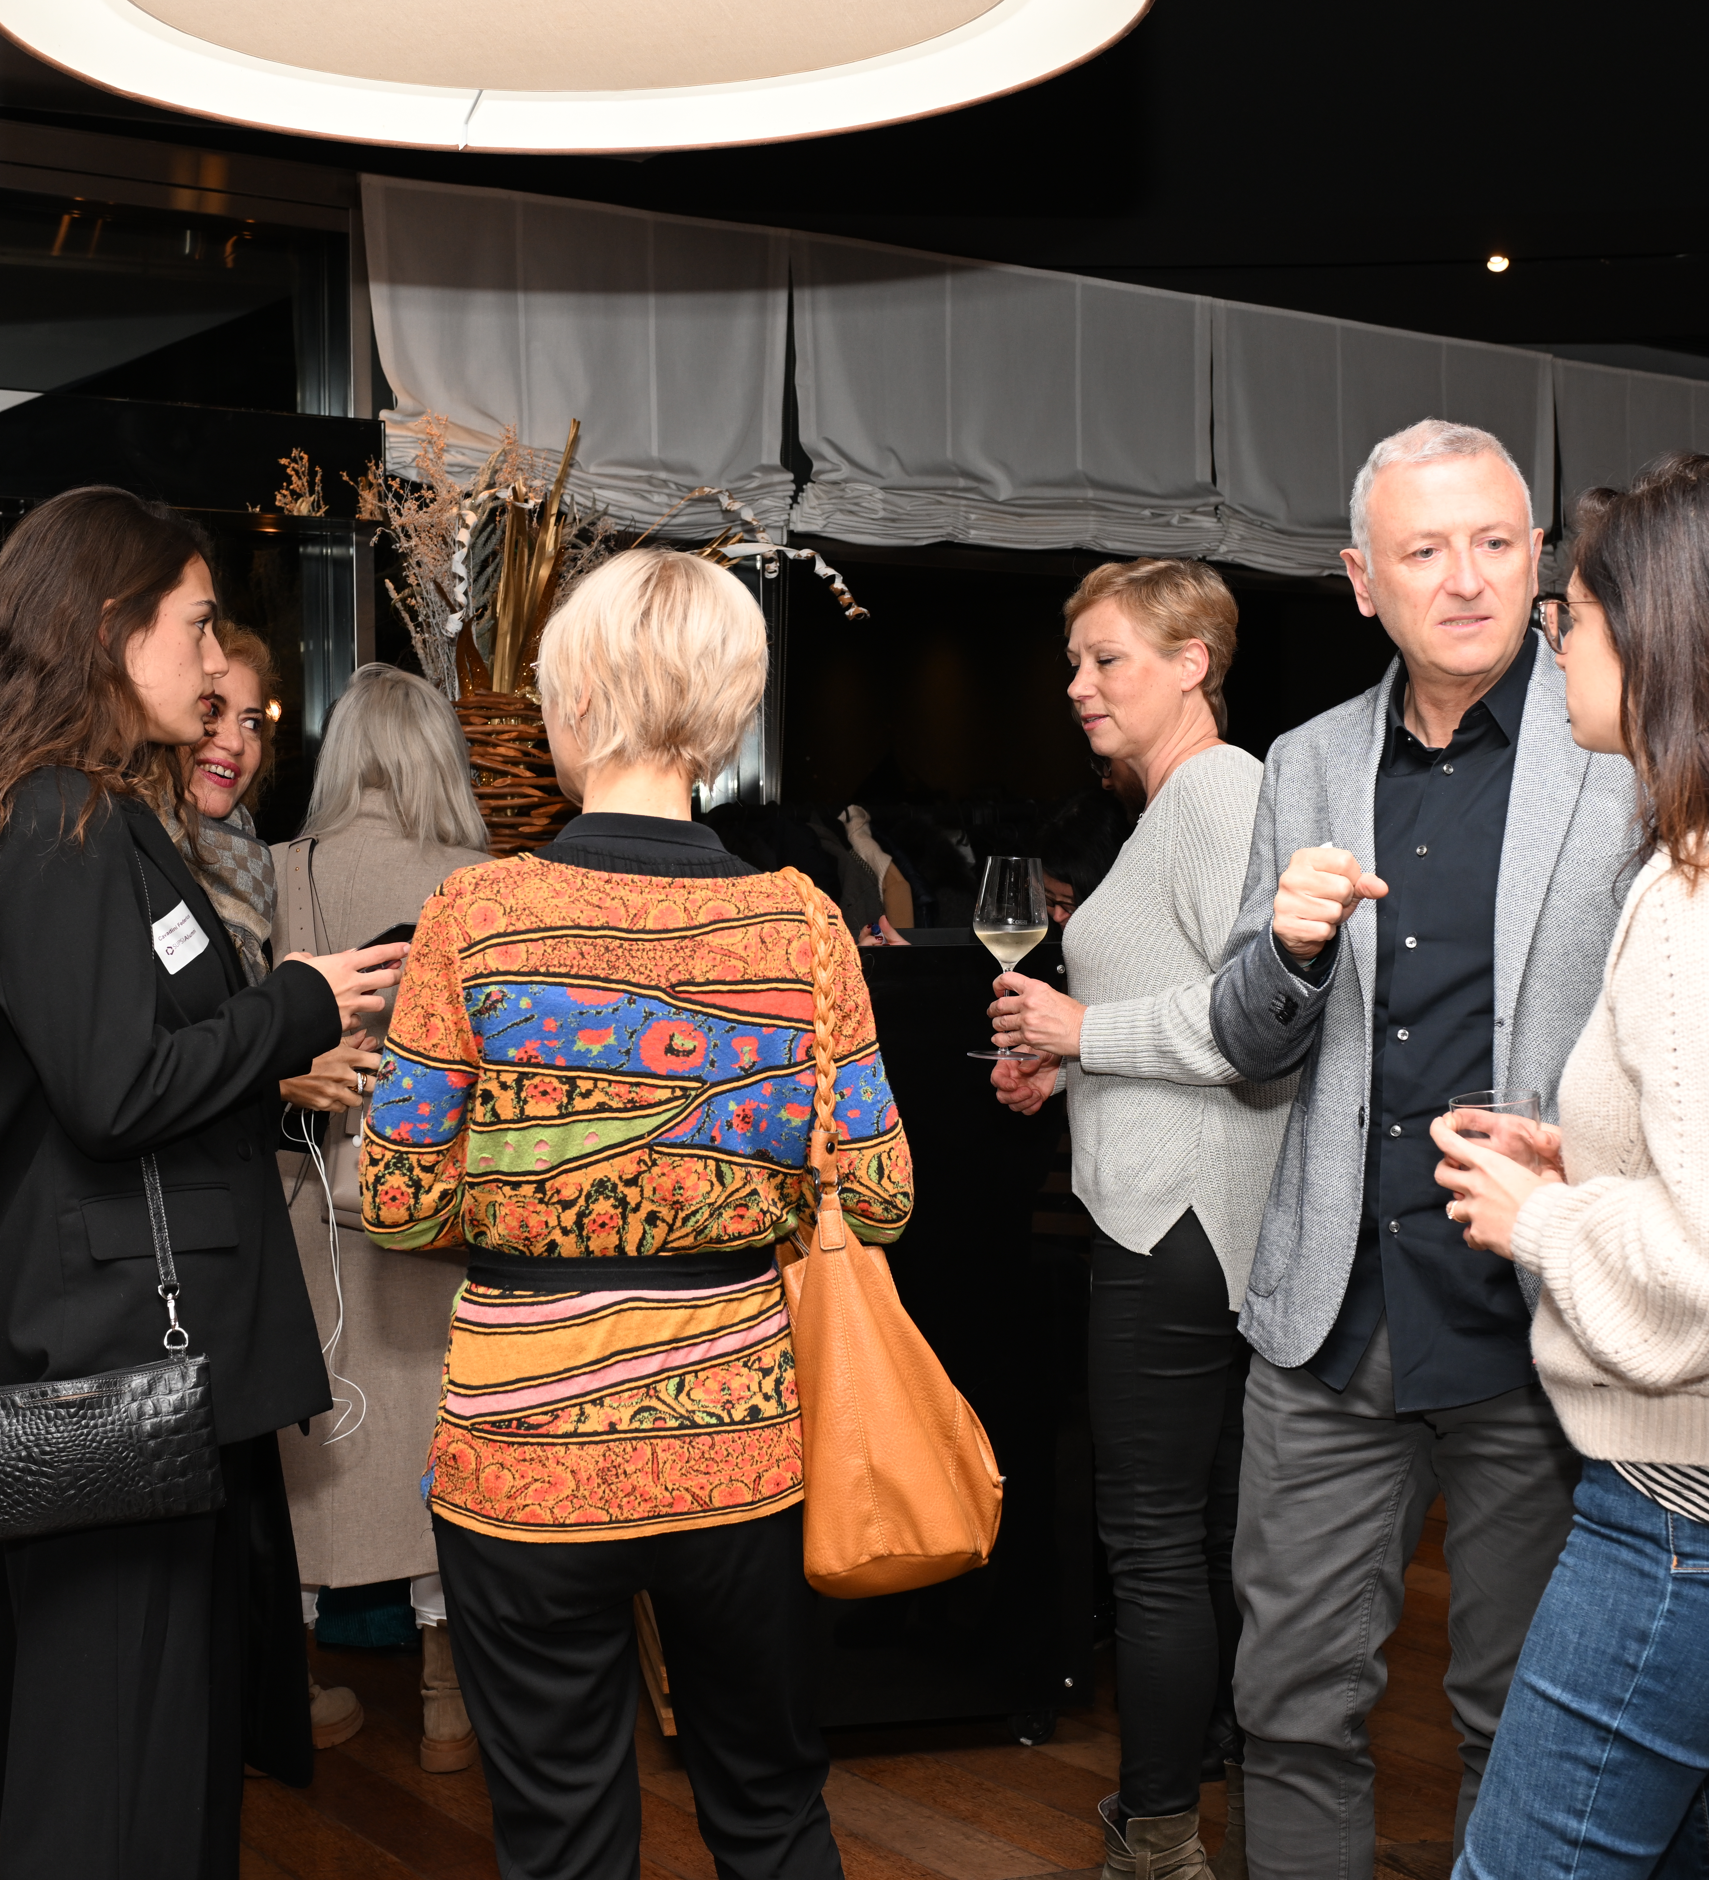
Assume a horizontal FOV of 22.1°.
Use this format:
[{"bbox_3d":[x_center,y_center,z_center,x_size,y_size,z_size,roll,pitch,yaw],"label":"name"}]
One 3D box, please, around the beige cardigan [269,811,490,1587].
[{"bbox_3d":[-0.688,0.376,6.450,0.470,1.130,0.300,-1,2,7],"label":"beige cardigan"}]

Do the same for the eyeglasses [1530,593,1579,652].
[{"bbox_3d":[0.591,-0.239,3.330,0.140,0.047,0.140,0,2,24],"label":"eyeglasses"}]

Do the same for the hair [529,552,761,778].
[{"bbox_3d":[-0.174,-0.235,3.740,0.195,0.205,0.205,-2,2,-18],"label":"hair"}]

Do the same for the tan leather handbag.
[{"bbox_3d":[0.029,0.240,3.680,0.170,0.585,0.310,-1,2,18],"label":"tan leather handbag"}]

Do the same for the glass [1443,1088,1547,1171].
[{"bbox_3d":[0.498,0.159,3.400,0.077,0.090,0.077,-1,2,0],"label":"glass"}]

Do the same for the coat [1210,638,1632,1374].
[{"bbox_3d":[0.532,0.057,3.930,0.460,0.650,0.310,-1,2,-5],"label":"coat"}]

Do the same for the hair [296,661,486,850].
[{"bbox_3d":[-0.679,-0.269,6.450,0.255,0.285,0.220,-1,2,6],"label":"hair"}]

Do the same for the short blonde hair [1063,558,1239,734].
[{"bbox_3d":[0.354,-0.347,5.200,0.205,0.210,0.180,-2,2,-37],"label":"short blonde hair"}]

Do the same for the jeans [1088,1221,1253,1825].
[{"bbox_3d":[0.389,0.629,5.220,0.270,0.810,0.340,-1,2,5],"label":"jeans"}]

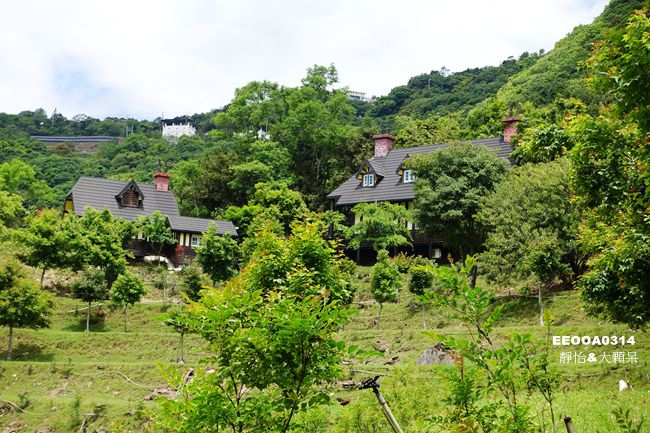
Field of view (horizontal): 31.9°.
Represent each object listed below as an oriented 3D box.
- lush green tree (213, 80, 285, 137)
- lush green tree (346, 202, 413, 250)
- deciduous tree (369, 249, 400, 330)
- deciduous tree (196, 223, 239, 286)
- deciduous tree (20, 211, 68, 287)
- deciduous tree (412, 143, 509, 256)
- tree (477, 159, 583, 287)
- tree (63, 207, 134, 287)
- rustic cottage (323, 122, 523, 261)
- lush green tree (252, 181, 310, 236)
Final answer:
[{"bbox_3d":[-7.693,-9.403,114.356,7.240,8.550,6.880,0,-7,0],"label":"lush green tree"},{"bbox_3d":[3.337,0.873,70.916,3.990,3.490,3.790,0,-7,0],"label":"lush green tree"},{"bbox_3d":[2.651,3.199,49.827,1.310,3.420,1.250,0,-7,0],"label":"deciduous tree"},{"bbox_3d":[-6.490,2.355,68.654,2.540,3.740,2.410,0,-7,0],"label":"deciduous tree"},{"bbox_3d":[-15.374,1.693,62.103,2.730,4.260,2.590,0,-7,0],"label":"deciduous tree"},{"bbox_3d":[8.164,-0.964,68.509,5.780,6.990,5.490,0,-7,0],"label":"deciduous tree"},{"bbox_3d":[10.974,0.322,61.020,5.690,6.870,5.400,0,-7,0],"label":"tree"},{"bbox_3d":[-12.498,1.766,62.743,3.750,4.410,3.560,0,-7,0],"label":"tree"},{"bbox_3d":[7.109,-1.419,78.667,11.500,8.800,8.000,-5,-9,35],"label":"rustic cottage"},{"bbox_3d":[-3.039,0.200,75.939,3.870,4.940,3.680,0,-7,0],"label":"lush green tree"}]

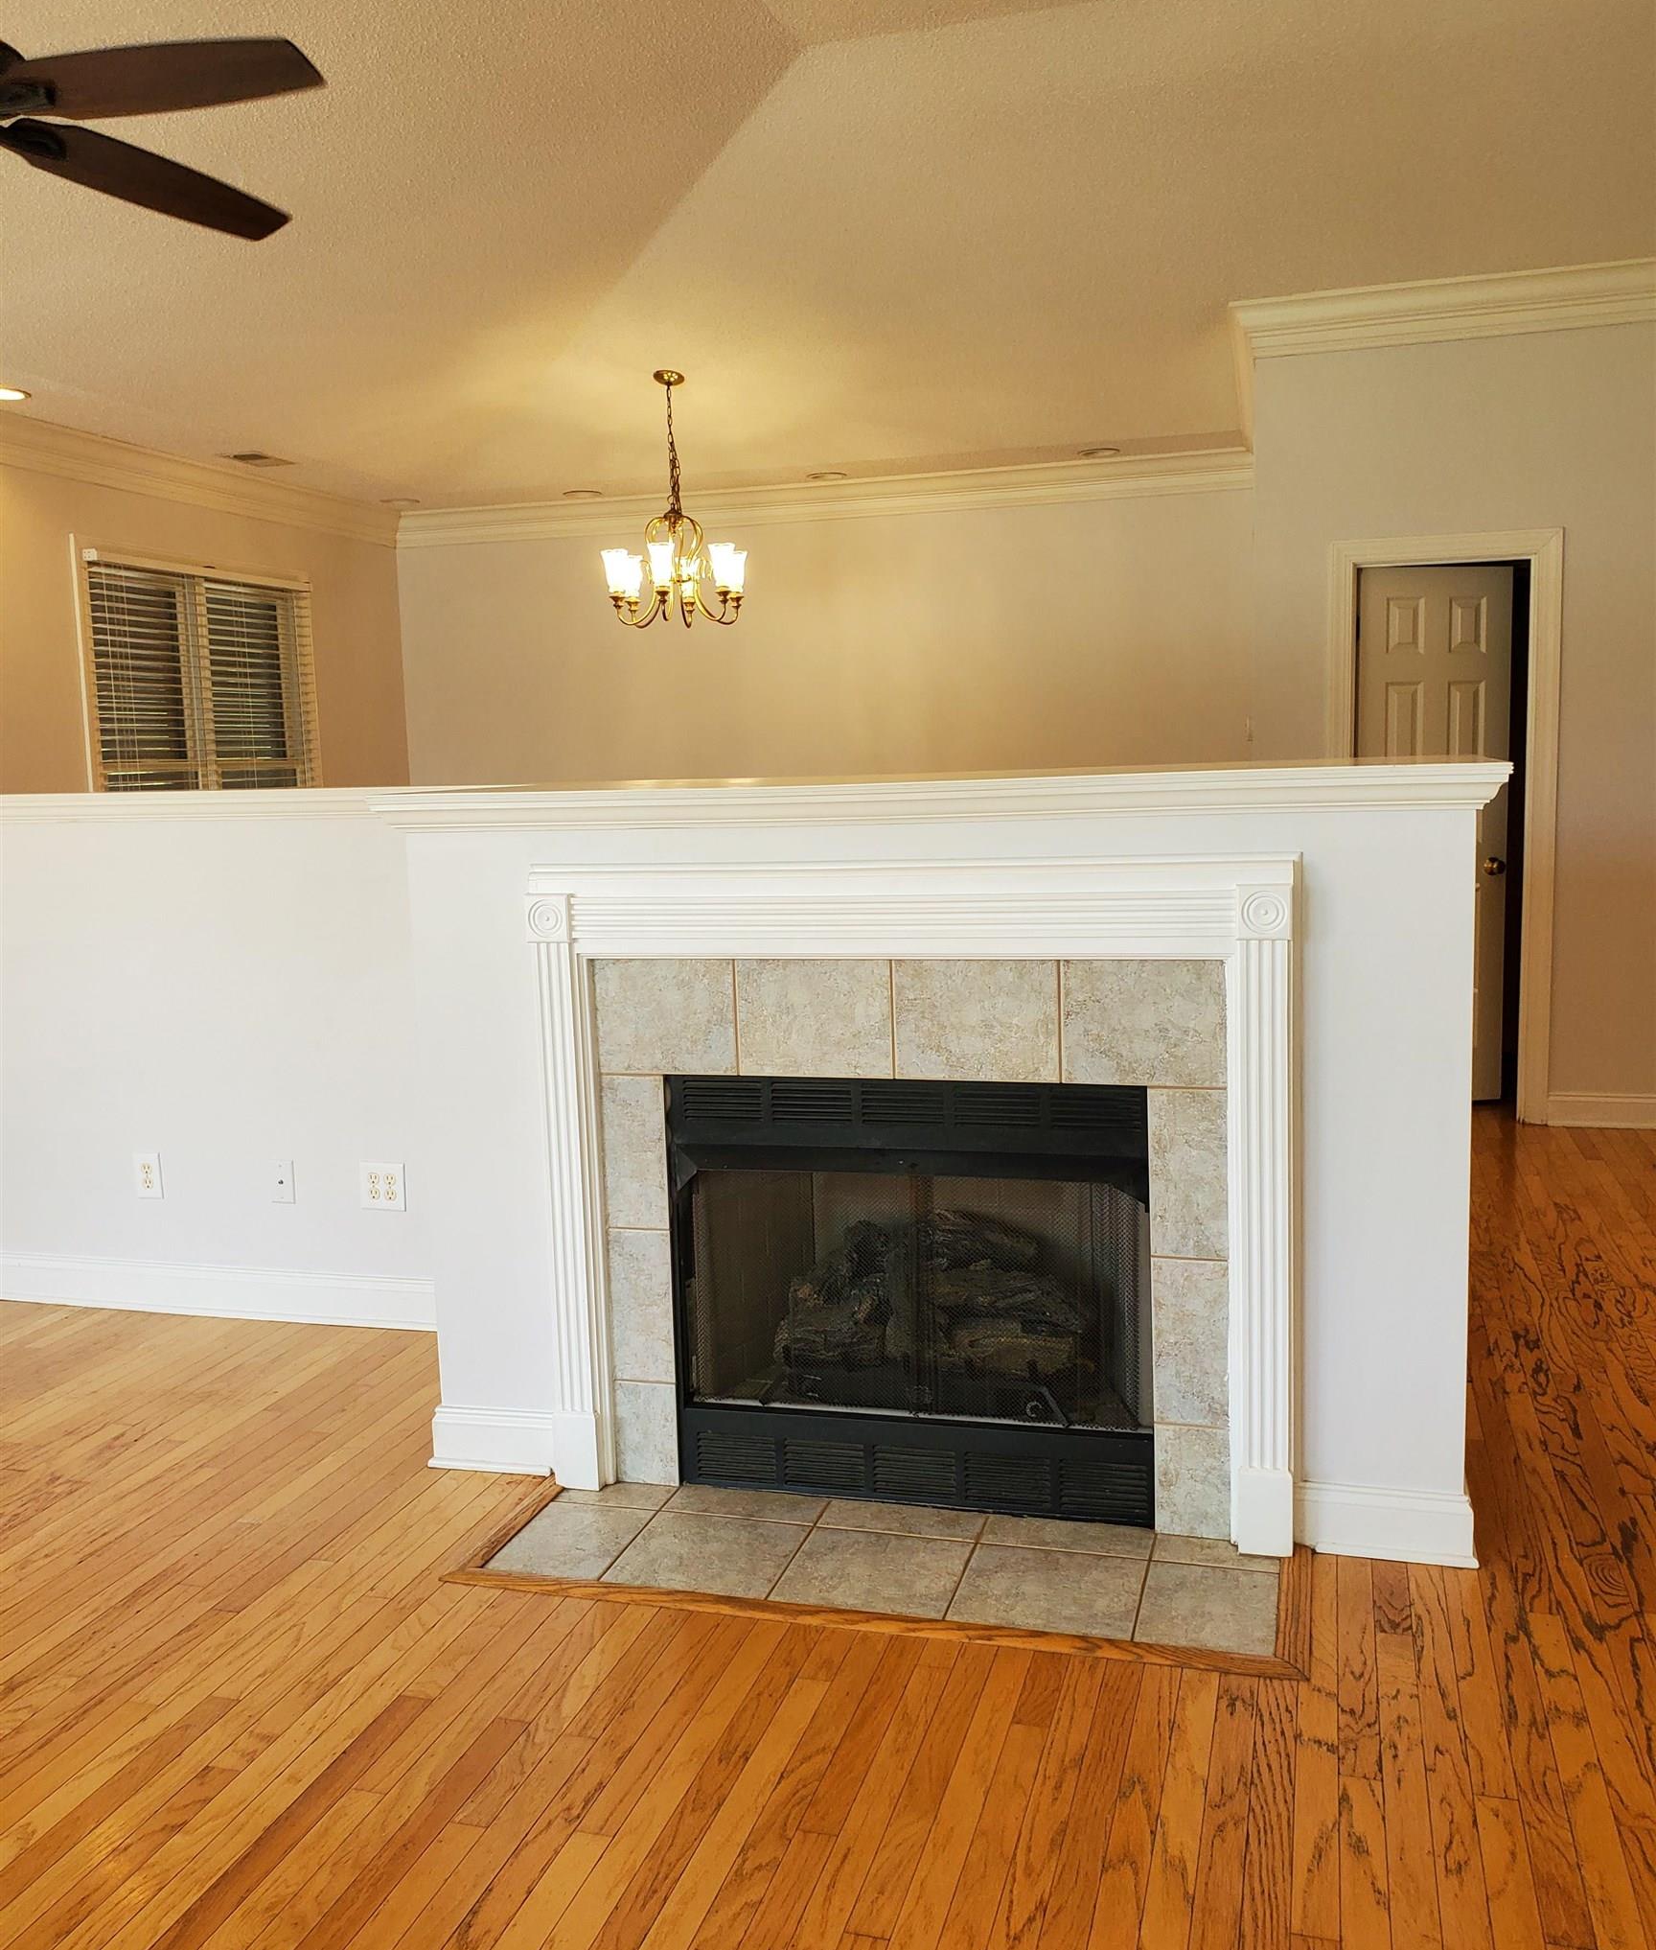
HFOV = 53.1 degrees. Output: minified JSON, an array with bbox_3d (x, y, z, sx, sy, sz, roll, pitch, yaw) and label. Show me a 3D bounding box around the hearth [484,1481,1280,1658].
[{"bbox_3d":[0.100,1.042,2.977,1.373,0.023,0.398,0,8,16],"label":"hearth"}]

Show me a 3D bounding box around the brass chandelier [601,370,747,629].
[{"bbox_3d":[-0.748,-2.295,8.064,0.690,1.220,0.690,-2,7,0],"label":"brass chandelier"}]

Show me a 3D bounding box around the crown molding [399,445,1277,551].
[{"bbox_3d":[-0.185,-2.760,9.688,5.313,0.193,0.092,0,8,16],"label":"crown molding"}]

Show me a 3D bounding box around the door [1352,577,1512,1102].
[{"bbox_3d":[2.329,-0.515,6.411,0.608,2.035,0.037,-2,7,-5],"label":"door"}]

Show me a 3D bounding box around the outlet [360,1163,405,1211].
[{"bbox_3d":[-1.135,0.544,4.234,0.120,0.120,0.009,0,8,16],"label":"outlet"}]

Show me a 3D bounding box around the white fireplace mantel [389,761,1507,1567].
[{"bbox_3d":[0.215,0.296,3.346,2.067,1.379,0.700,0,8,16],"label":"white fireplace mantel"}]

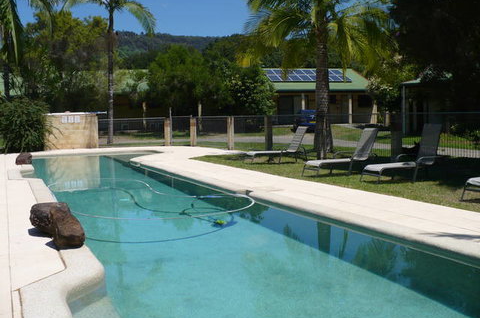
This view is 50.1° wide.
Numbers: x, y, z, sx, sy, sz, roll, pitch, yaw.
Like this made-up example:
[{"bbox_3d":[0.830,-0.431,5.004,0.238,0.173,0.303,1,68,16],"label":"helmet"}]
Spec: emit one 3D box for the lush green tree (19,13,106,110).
[{"bbox_3d":[-11.008,-5.463,31.697,5.300,7.500,5.000,0,4,0],"label":"lush green tree"}]

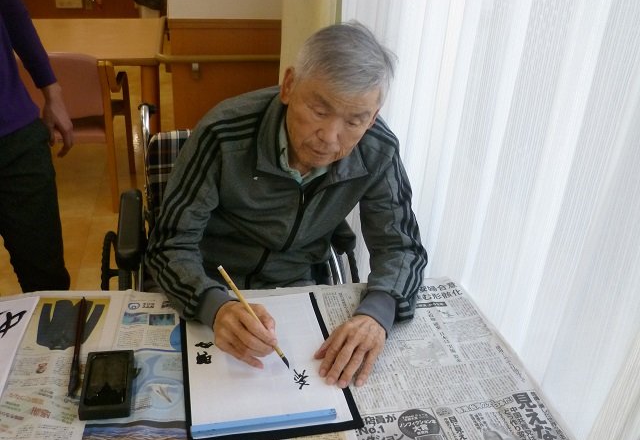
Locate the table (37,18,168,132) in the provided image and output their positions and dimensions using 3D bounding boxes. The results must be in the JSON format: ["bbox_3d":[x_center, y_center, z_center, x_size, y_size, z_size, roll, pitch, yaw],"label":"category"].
[{"bbox_3d":[-1.614,-0.703,3.365,1.400,0.700,1.100,-3,28,-15],"label":"table"}]

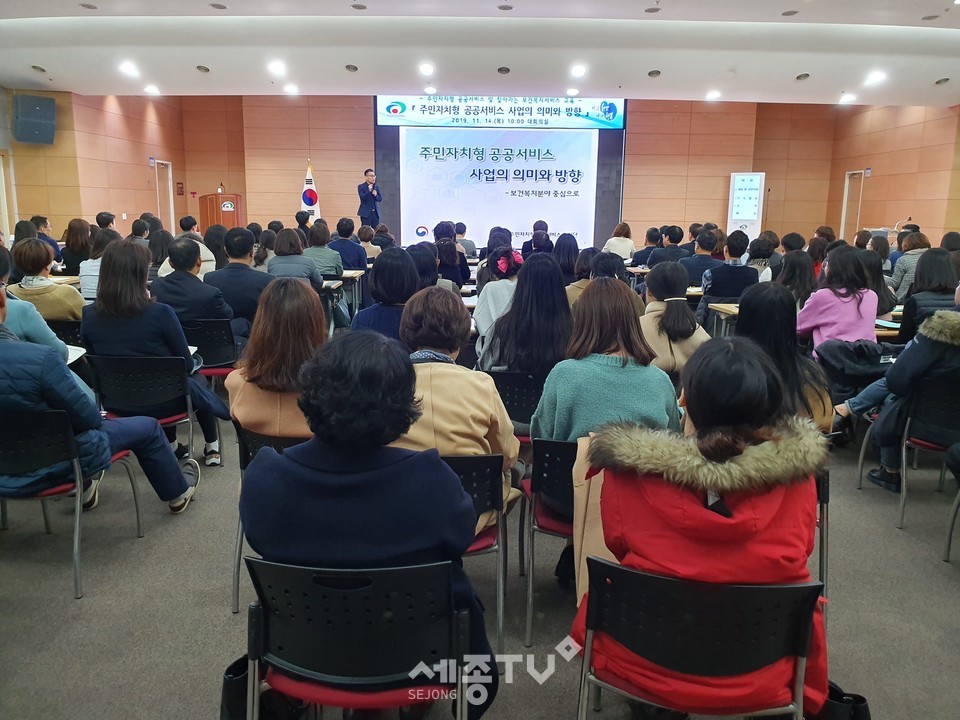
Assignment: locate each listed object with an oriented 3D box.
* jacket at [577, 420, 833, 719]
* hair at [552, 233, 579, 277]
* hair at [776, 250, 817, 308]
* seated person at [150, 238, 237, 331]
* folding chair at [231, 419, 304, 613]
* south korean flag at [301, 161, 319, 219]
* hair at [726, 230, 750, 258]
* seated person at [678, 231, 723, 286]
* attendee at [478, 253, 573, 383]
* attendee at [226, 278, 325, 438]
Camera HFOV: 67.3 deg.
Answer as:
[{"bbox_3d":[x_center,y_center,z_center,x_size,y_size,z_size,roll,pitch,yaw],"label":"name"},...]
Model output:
[{"bbox_3d":[0.528,0.449,1.830,0.560,0.630,0.460,2,12,5],"label":"jacket"},{"bbox_3d":[0.814,-0.992,6.840,0.250,0.418,0.220,1,12,0],"label":"hair"},{"bbox_3d":[2.280,-0.589,5.241,0.270,0.410,0.230,0,12,-5],"label":"hair"},{"bbox_3d":[-1.825,-0.168,5.004,0.520,1.290,0.780,4,12,18],"label":"seated person"},{"bbox_3d":[-0.594,0.539,2.916,0.520,0.780,0.560,2,13,7],"label":"folding chair"},{"bbox_3d":[-3.747,-3.642,15.898,0.460,1.462,0.250,1,12,0],"label":"south korean flag"},{"bbox_3d":[2.246,-1.013,6.281,0.185,0.235,0.210,0,12,-4],"label":"hair"},{"bbox_3d":[2.245,-0.698,7.457,0.530,1.320,0.780,0,12,-3],"label":"seated person"},{"bbox_3d":[0.241,0.101,3.702,0.520,1.320,0.800,1,12,2],"label":"attendee"},{"bbox_3d":[-0.684,0.266,2.917,0.480,1.220,0.800,1,13,0],"label":"attendee"}]

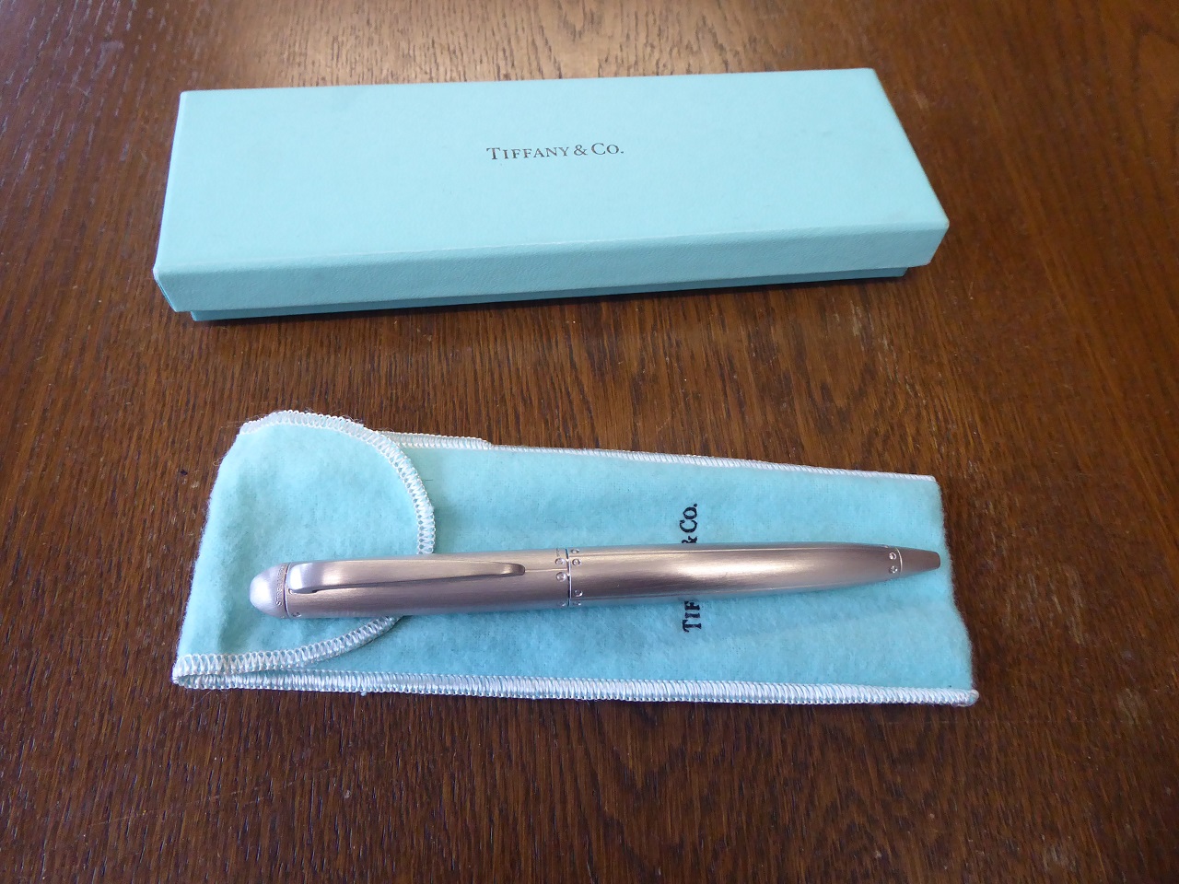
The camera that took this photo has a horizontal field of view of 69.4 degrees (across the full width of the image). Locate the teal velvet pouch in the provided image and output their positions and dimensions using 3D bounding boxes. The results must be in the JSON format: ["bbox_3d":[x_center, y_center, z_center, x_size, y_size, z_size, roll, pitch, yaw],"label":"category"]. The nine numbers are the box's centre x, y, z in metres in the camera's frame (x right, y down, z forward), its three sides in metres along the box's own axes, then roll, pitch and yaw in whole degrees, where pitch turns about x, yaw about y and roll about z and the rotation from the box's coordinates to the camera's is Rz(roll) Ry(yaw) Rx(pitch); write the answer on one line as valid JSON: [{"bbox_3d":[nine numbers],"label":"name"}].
[{"bbox_3d":[0.001,0.022,0.168,0.149,0.006,0.055,3,59,-3],"label":"teal velvet pouch"}]

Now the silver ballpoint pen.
[{"bbox_3d":[0.004,0.025,0.160,0.131,0.013,0.011,-2,59,-6],"label":"silver ballpoint pen"}]

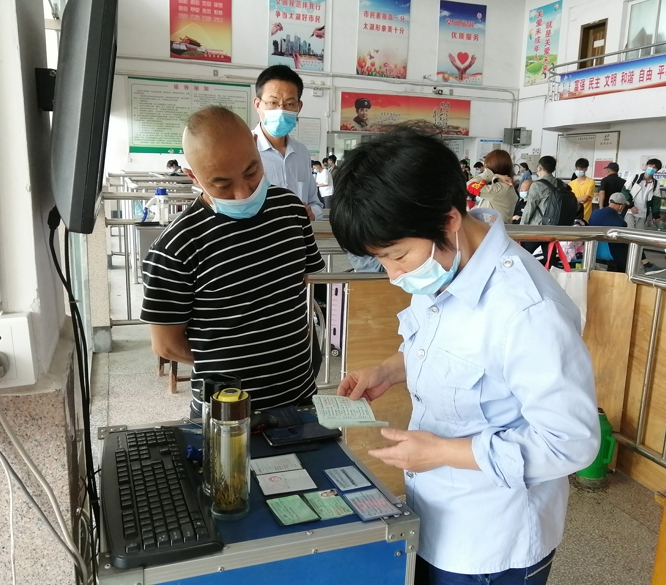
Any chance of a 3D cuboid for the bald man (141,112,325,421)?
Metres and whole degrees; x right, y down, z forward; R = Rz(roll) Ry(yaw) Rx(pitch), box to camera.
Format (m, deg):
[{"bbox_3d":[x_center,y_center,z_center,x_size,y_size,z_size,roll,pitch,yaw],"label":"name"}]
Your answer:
[{"bbox_3d":[-0.266,0.336,1.593,0.490,1.600,0.450,-5,13,-29],"label":"bald man"}]

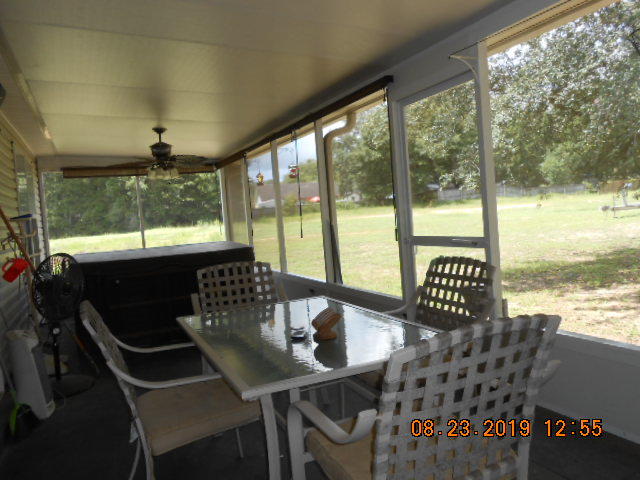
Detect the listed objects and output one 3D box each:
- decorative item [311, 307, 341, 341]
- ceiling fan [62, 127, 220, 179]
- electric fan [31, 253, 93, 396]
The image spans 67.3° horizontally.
[{"bbox_3d":[0.022,0.378,2.199,0.130,0.130,0.100,-4,3,0],"label":"decorative item"},{"bbox_3d":[-2.011,-1.101,6.139,1.400,0.640,1.400,-6,4,-25],"label":"ceiling fan"},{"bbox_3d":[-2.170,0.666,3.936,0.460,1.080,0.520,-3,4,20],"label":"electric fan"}]

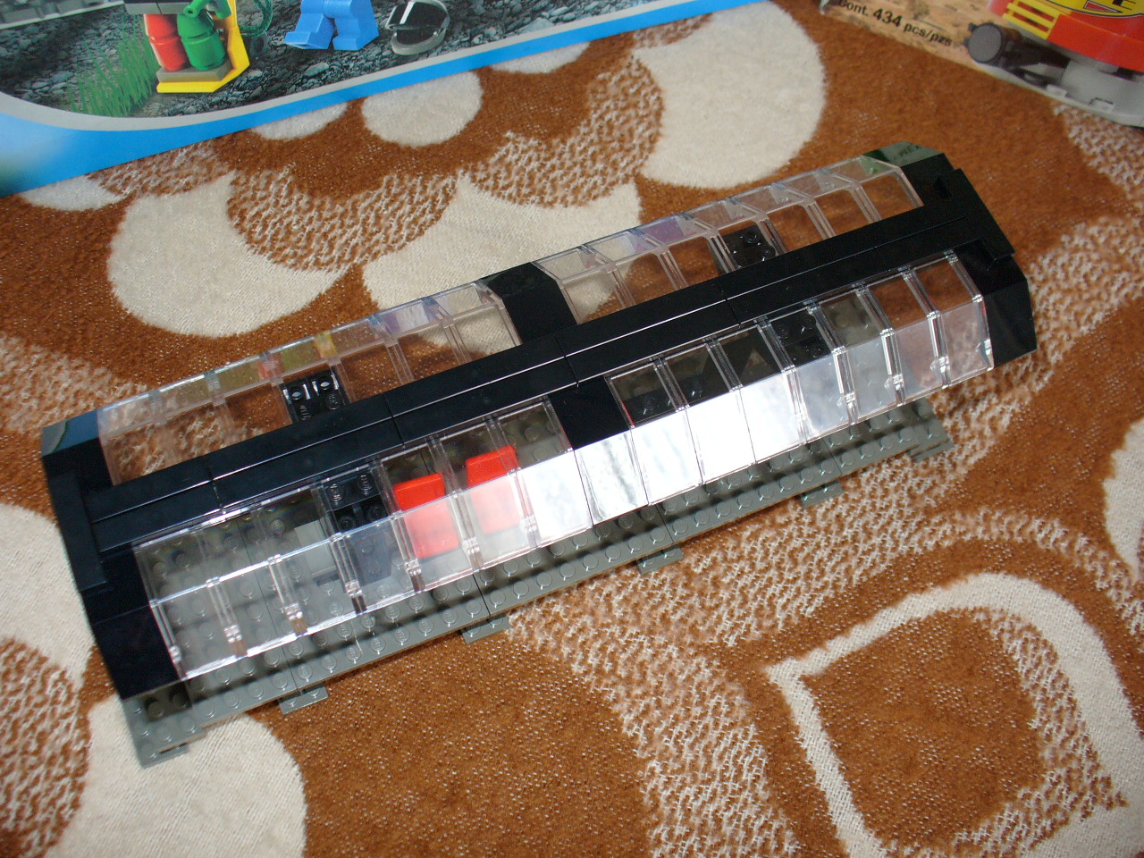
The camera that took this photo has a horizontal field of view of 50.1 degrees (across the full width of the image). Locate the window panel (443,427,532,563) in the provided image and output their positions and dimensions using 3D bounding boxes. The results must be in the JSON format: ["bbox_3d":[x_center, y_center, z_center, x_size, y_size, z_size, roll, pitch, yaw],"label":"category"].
[{"bbox_3d":[-0.022,0.016,0.315,0.016,0.015,0.035,-20,69,-13],"label":"window panel"}]

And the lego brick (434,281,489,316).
[{"bbox_3d":[-0.029,-0.034,0.336,0.016,0.006,0.021,-20,28,-13],"label":"lego brick"}]

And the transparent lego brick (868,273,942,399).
[{"bbox_3d":[0.093,-0.027,0.344,0.016,0.015,0.035,-20,69,-13],"label":"transparent lego brick"}]

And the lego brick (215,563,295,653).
[{"bbox_3d":[-0.077,0.044,0.298,0.016,0.003,0.022,-20,110,-13],"label":"lego brick"}]

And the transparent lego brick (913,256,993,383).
[{"bbox_3d":[0.107,-0.032,0.347,0.016,0.015,0.035,-20,69,-13],"label":"transparent lego brick"}]

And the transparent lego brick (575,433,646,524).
[{"bbox_3d":[0.010,0.012,0.319,0.016,0.003,0.022,-20,110,-13],"label":"transparent lego brick"}]

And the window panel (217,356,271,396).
[{"bbox_3d":[-0.087,-0.013,0.324,0.016,0.003,0.022,-20,28,-13],"label":"window panel"}]

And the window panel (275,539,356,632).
[{"bbox_3d":[-0.062,0.038,0.302,0.016,0.003,0.021,-20,109,-13],"label":"window panel"}]

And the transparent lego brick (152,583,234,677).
[{"bbox_3d":[-0.090,0.049,0.295,0.016,0.003,0.022,-20,110,-13],"label":"transparent lego brick"}]

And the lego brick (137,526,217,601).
[{"bbox_3d":[-0.096,0.034,0.295,0.016,0.003,0.016,-20,69,-13],"label":"lego brick"}]

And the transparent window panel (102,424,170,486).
[{"bbox_3d":[-0.108,0.007,0.305,0.016,0.003,0.016,-20,68,-13],"label":"transparent window panel"}]

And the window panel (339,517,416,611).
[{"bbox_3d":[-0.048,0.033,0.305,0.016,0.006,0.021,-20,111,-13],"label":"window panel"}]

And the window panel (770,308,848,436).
[{"bbox_3d":[0.065,-0.016,0.337,0.016,0.015,0.035,-20,69,-13],"label":"window panel"}]

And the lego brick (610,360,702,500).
[{"bbox_3d":[0.021,0.000,0.325,0.016,0.015,0.035,-20,69,-13],"label":"lego brick"}]

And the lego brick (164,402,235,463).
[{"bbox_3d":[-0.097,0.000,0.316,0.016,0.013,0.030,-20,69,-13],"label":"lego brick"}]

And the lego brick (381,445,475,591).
[{"bbox_3d":[-0.037,0.021,0.310,0.016,0.017,0.036,-20,70,-13],"label":"lego brick"}]

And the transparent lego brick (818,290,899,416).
[{"bbox_3d":[0.078,-0.022,0.339,0.016,0.017,0.036,-20,70,-13],"label":"transparent lego brick"}]

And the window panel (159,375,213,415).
[{"bbox_3d":[-0.101,-0.007,0.321,0.016,0.003,0.022,-20,28,-13],"label":"window panel"}]

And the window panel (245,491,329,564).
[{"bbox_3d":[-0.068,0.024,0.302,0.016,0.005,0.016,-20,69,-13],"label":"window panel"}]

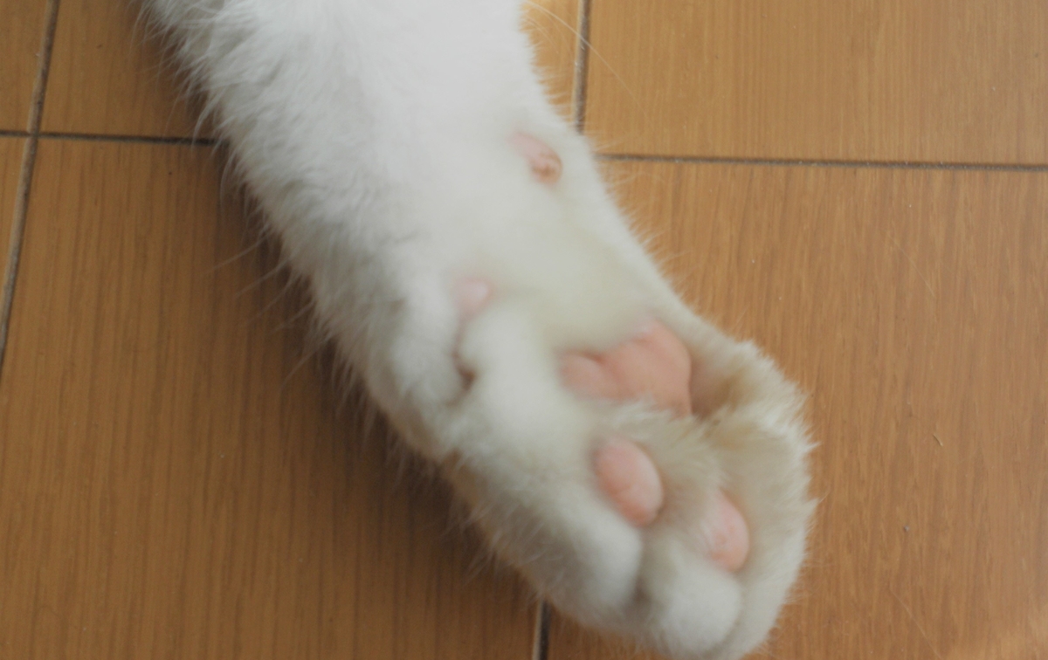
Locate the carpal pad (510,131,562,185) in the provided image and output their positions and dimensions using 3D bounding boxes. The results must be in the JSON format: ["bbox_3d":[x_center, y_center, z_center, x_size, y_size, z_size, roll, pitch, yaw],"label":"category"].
[{"bbox_3d":[0.002,-0.024,0.158,0.005,0.005,0.009,-41,80,-3],"label":"carpal pad"}]

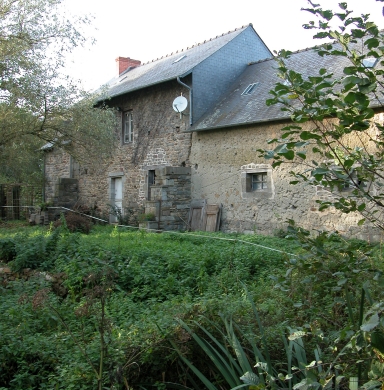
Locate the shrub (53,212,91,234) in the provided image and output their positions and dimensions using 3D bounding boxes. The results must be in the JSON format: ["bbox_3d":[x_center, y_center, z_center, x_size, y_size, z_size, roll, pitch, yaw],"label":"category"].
[{"bbox_3d":[-4.350,1.030,19.000,1.400,0.840,1.200,0,0,0],"label":"shrub"}]

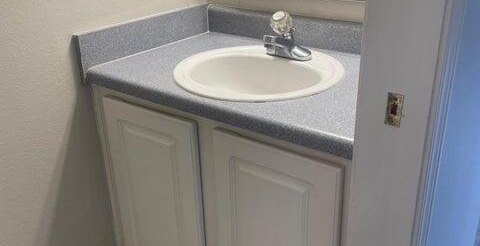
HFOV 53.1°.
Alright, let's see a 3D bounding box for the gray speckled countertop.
[{"bbox_3d":[0.060,-0.133,1.360,0.858,0.040,0.572,15,29,34],"label":"gray speckled countertop"}]

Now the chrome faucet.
[{"bbox_3d":[0.110,-0.246,1.382,0.154,0.132,0.157,15,29,34],"label":"chrome faucet"}]

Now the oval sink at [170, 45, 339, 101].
[{"bbox_3d":[0.054,-0.083,1.368,0.486,0.162,0.480,15,29,34],"label":"oval sink"}]

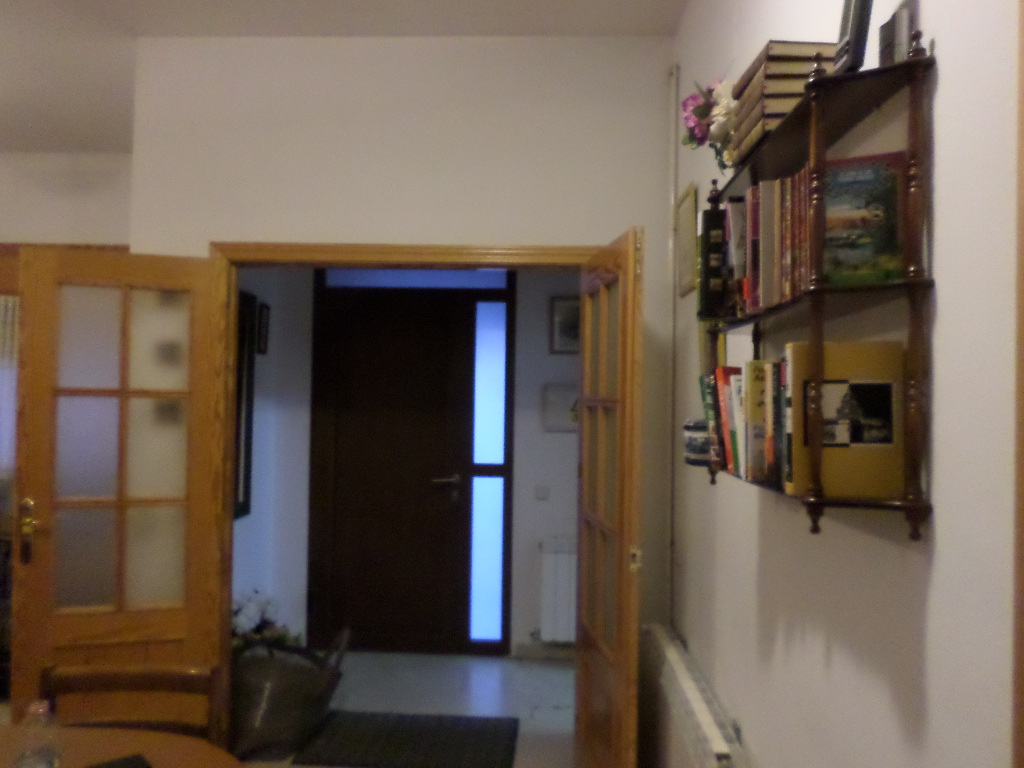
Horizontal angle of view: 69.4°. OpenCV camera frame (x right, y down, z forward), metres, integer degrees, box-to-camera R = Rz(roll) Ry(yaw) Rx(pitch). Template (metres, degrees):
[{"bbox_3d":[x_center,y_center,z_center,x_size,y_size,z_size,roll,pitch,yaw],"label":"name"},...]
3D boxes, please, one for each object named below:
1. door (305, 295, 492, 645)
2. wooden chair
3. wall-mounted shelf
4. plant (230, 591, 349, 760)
[{"bbox_3d":[-0.714,0.520,4.488,1.010,2.180,0.080,1,-1,2],"label":"door"},{"bbox_3d":[-0.956,1.105,1.579,0.440,0.860,0.490,1,-1,2],"label":"wooden chair"},{"bbox_3d":[0.513,-0.128,1.401,0.152,0.710,0.800,1,-1,2],"label":"wall-mounted shelf"},{"bbox_3d":[-1.063,1.262,3.341,0.580,0.630,0.540,1,-1,2],"label":"plant"}]

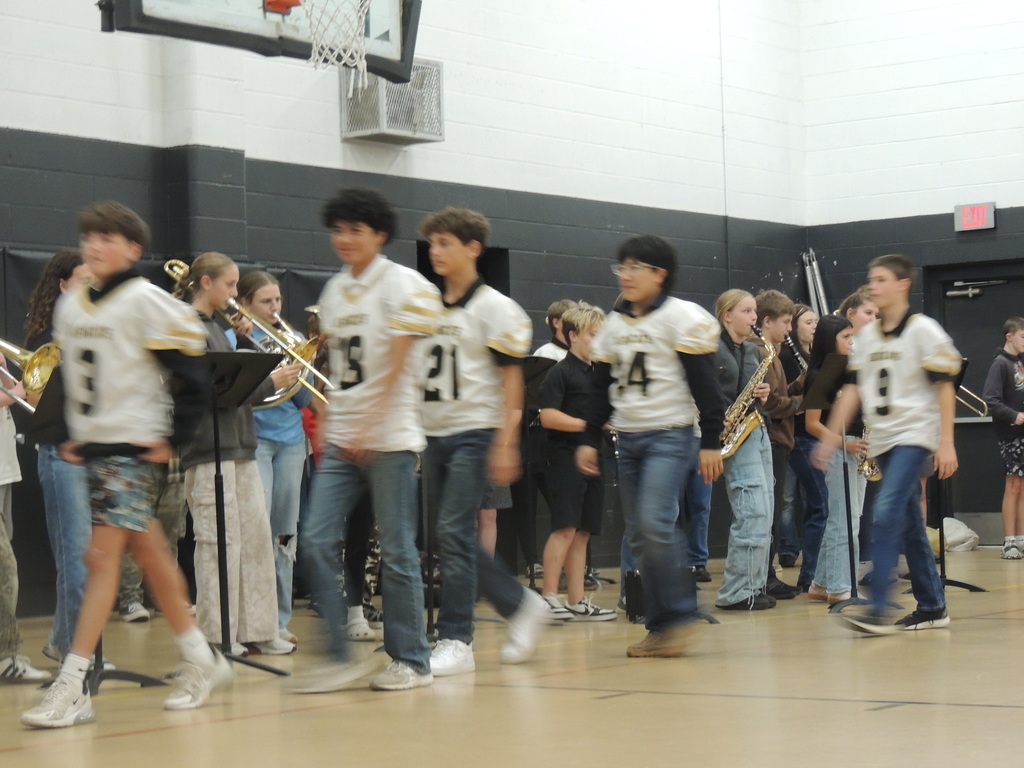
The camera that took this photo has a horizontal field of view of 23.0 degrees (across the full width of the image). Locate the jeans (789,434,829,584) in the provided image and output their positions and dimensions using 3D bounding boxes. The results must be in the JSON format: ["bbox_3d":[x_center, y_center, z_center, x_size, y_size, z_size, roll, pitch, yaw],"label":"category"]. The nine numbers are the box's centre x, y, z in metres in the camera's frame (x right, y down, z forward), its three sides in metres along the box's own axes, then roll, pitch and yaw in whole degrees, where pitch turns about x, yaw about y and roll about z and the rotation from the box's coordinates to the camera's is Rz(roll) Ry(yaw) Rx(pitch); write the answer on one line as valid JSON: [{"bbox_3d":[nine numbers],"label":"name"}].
[{"bbox_3d":[1.692,0.693,14.350,0.270,0.900,0.340,-3,-2,33],"label":"jeans"}]

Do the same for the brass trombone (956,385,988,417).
[{"bbox_3d":[2.225,-0.146,14.085,1.146,0.220,0.220,34,19,33],"label":"brass trombone"}]

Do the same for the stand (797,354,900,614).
[{"bbox_3d":[1.643,0.481,12.171,0.460,1.220,0.510,-3,-2,35],"label":"stand"}]

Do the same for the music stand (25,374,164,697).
[{"bbox_3d":[-1.515,0.518,9.019,0.430,1.150,0.500,-3,-2,37],"label":"music stand"}]

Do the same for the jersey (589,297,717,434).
[{"bbox_3d":[0.567,-0.076,9.858,0.470,0.540,0.270,-3,-3,41],"label":"jersey"}]

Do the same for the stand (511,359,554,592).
[{"bbox_3d":[0.102,0.542,13.889,0.430,1.340,0.510,-3,-2,37],"label":"stand"}]

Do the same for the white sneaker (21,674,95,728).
[{"bbox_3d":[-1.410,0.981,7.791,0.100,0.135,0.265,-3,-2,37],"label":"white sneaker"}]

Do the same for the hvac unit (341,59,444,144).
[{"bbox_3d":[-0.752,-1.794,15.900,0.330,0.510,0.620,-3,-2,37],"label":"hvac unit"}]

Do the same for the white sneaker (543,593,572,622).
[{"bbox_3d":[0.263,1.069,11.972,0.265,0.105,0.100,-3,-2,29],"label":"white sneaker"}]

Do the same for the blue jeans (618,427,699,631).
[{"bbox_3d":[0.573,0.550,9.836,0.320,0.820,0.340,-3,-3,41],"label":"blue jeans"}]

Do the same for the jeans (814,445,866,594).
[{"bbox_3d":[1.683,0.650,12.916,0.270,0.850,0.340,-3,-2,35],"label":"jeans"}]

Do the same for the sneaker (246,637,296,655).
[{"bbox_3d":[-0.991,1.045,10.182,0.250,0.100,0.095,-3,-2,29],"label":"sneaker"}]

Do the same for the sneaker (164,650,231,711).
[{"bbox_3d":[-1.047,0.987,8.372,0.100,0.125,0.265,-3,23,37],"label":"sneaker"}]

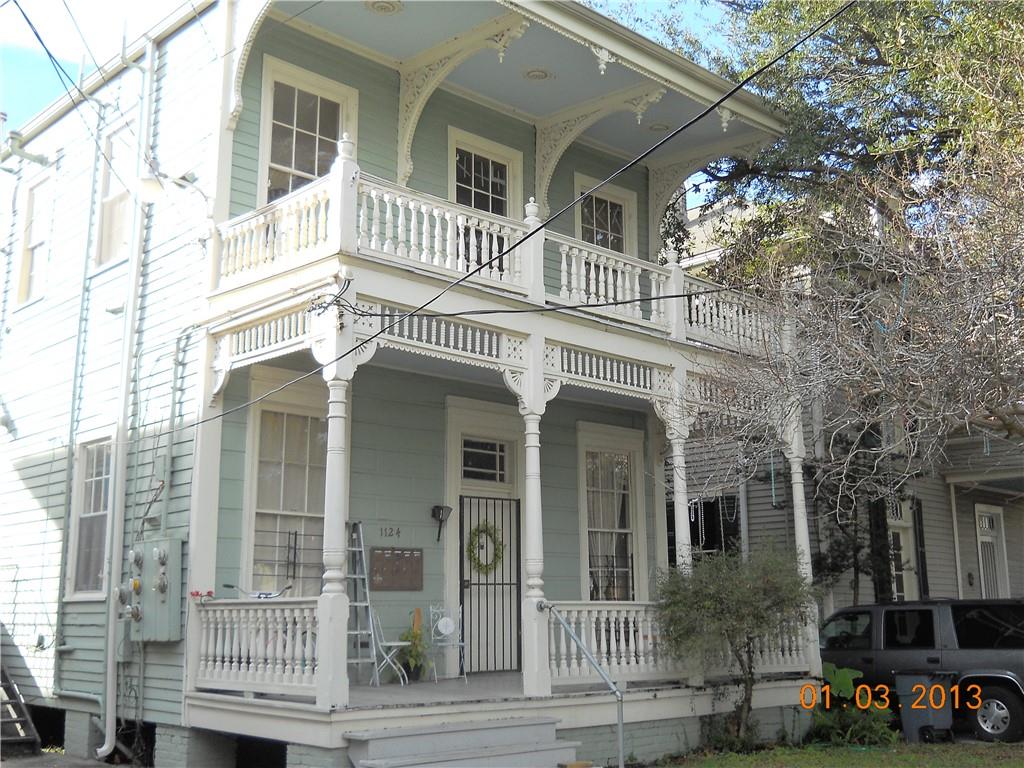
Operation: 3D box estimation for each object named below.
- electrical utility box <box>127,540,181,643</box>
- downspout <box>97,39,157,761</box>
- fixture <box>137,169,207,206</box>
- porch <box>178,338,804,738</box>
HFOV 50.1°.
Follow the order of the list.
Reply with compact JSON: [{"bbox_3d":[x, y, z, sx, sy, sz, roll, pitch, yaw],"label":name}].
[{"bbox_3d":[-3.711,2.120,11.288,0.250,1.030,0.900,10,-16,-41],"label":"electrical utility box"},{"bbox_3d":[-4.402,-0.099,12.523,0.240,8.350,0.130,10,-16,-41],"label":"downspout"},{"bbox_3d":[-3.569,-2.033,11.615,0.660,0.310,0.260,10,-16,-41],"label":"fixture"},{"bbox_3d":[0.265,1.831,12.318,7.000,3.600,2.600,10,-16,-41],"label":"porch"}]

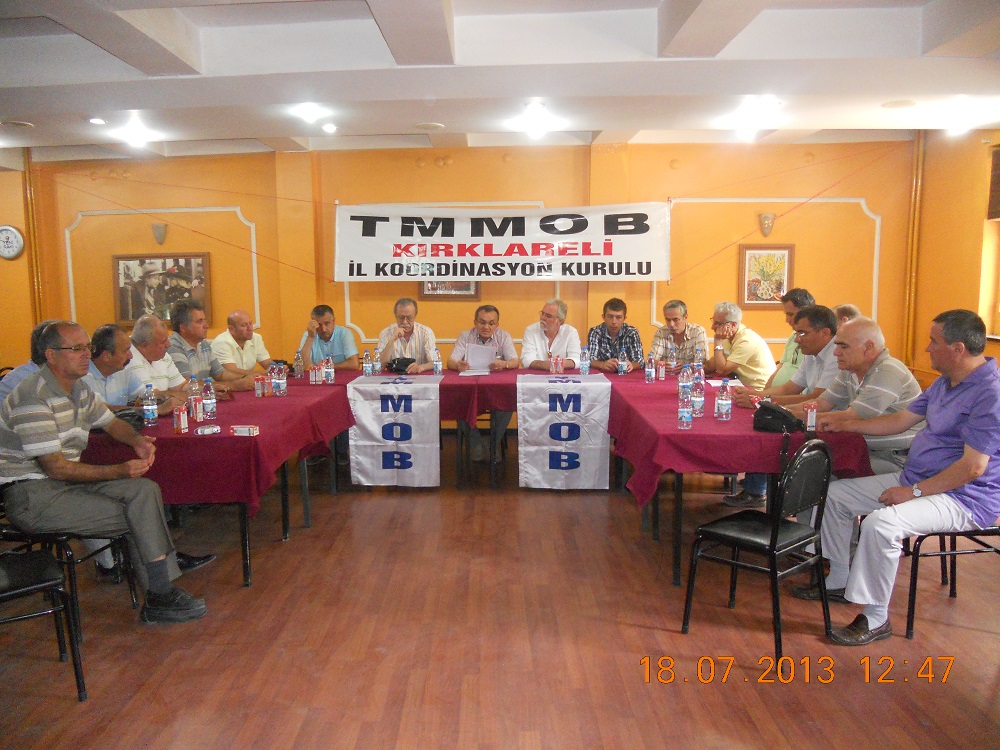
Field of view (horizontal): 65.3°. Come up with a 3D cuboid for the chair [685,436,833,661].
[{"bbox_3d":[1.058,0.655,3.174,0.450,0.870,0.480,-7,10,-44],"label":"chair"}]

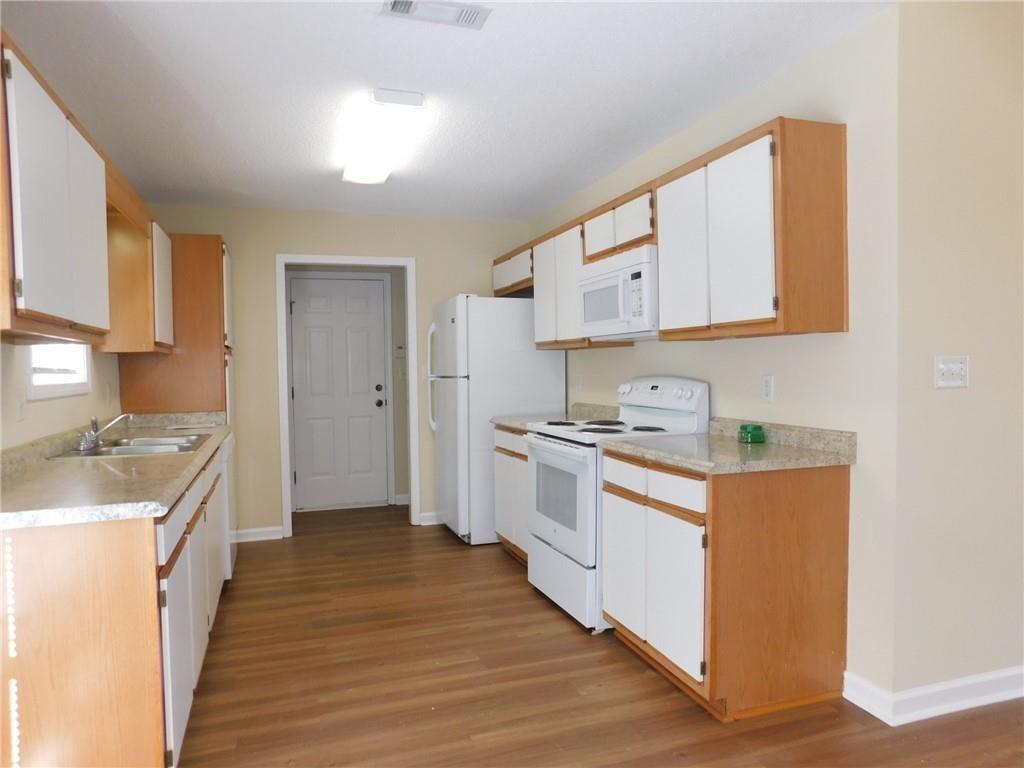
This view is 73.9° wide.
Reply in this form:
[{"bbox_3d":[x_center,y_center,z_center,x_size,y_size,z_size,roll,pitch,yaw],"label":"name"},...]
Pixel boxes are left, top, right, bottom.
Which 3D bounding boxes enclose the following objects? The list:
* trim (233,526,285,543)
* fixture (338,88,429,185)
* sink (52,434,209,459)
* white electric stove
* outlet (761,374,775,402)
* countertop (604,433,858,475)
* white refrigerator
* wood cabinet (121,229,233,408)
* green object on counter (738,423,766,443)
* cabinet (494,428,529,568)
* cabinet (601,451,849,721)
[{"bbox_3d":[-1.861,1.115,5.013,0.344,0.087,0.016,-1,1,-19],"label":"trim"},{"bbox_3d":[-0.691,-1.245,3.538,0.260,0.076,1.270,-1,2,-19],"label":"fixture"},{"bbox_3d":[-1.714,0.365,3.147,0.540,0.180,0.810,-1,2,-19],"label":"sink"},{"bbox_3d":[0.511,0.554,3.546,0.703,1.184,0.757,-1,2,-19],"label":"white electric stove"},{"bbox_3d":[1.096,0.019,2.930,0.008,0.111,0.074,-1,1,-19],"label":"outlet"},{"bbox_3d":[0.824,0.276,2.789,0.630,0.048,0.825,-1,2,-19],"label":"countertop"},{"bbox_3d":[-0.123,0.264,5.102,0.851,1.728,0.743,-1,1,-19],"label":"white refrigerator"},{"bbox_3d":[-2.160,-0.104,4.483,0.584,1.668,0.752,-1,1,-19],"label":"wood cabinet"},{"bbox_3d":[1.028,0.208,2.922,0.106,0.076,0.106,-1,2,-19],"label":"green object on counter"},{"bbox_3d":[0.307,0.705,4.352,0.619,0.867,0.891,-1,1,-19],"label":"cabinet"},{"bbox_3d":[0.834,0.731,2.813,0.617,0.870,0.807,-1,2,-19],"label":"cabinet"}]

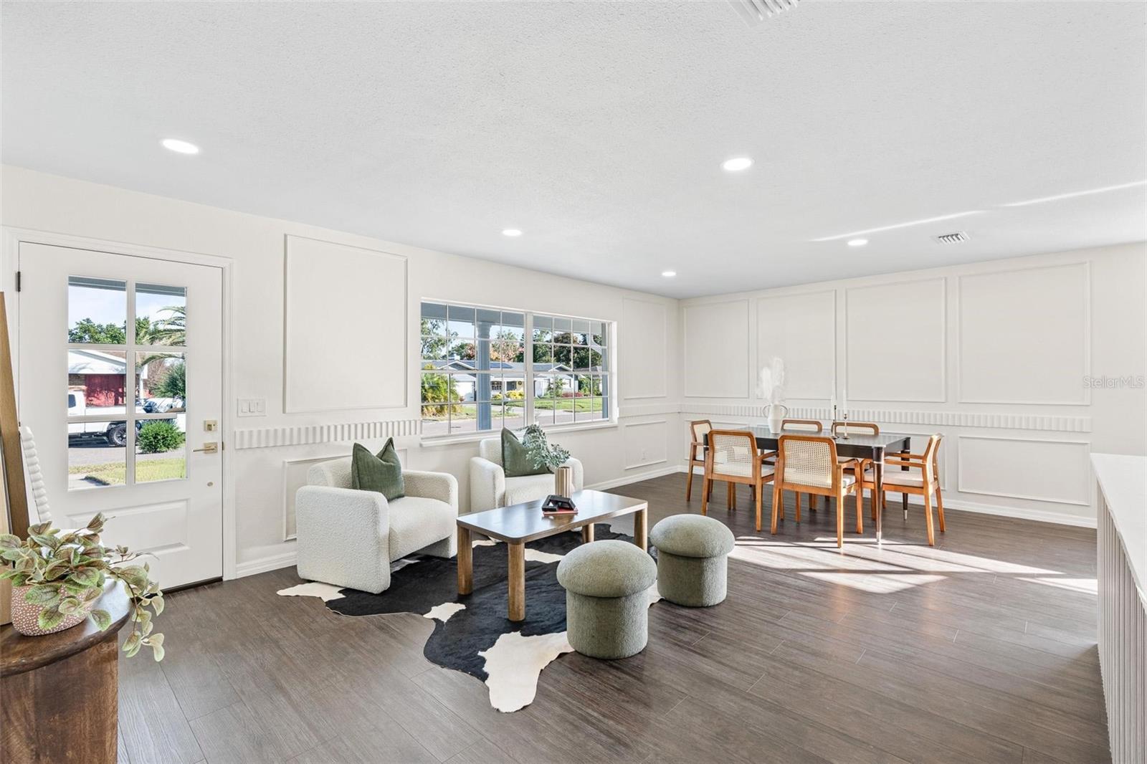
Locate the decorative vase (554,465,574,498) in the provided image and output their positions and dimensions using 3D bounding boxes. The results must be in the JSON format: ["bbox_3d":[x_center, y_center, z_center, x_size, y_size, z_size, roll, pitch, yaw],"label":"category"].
[{"bbox_3d":[-0.067,0.748,3.721,0.120,0.230,0.120,0,0,44],"label":"decorative vase"}]

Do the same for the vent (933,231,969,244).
[{"bbox_3d":[3.061,-1.155,4.128,0.200,0.020,0.310,0,0,44],"label":"vent"}]

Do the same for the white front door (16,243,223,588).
[{"bbox_3d":[-2.610,0.270,3.016,0.045,2.030,0.910,0,0,44],"label":"white front door"}]

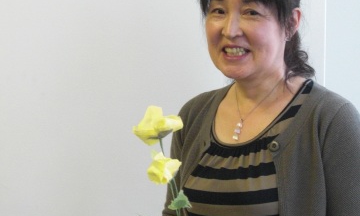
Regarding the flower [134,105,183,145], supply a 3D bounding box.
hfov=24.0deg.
[{"bbox_3d":[-0.039,0.030,1.470,0.085,0.065,0.075,0,4,0],"label":"flower"}]

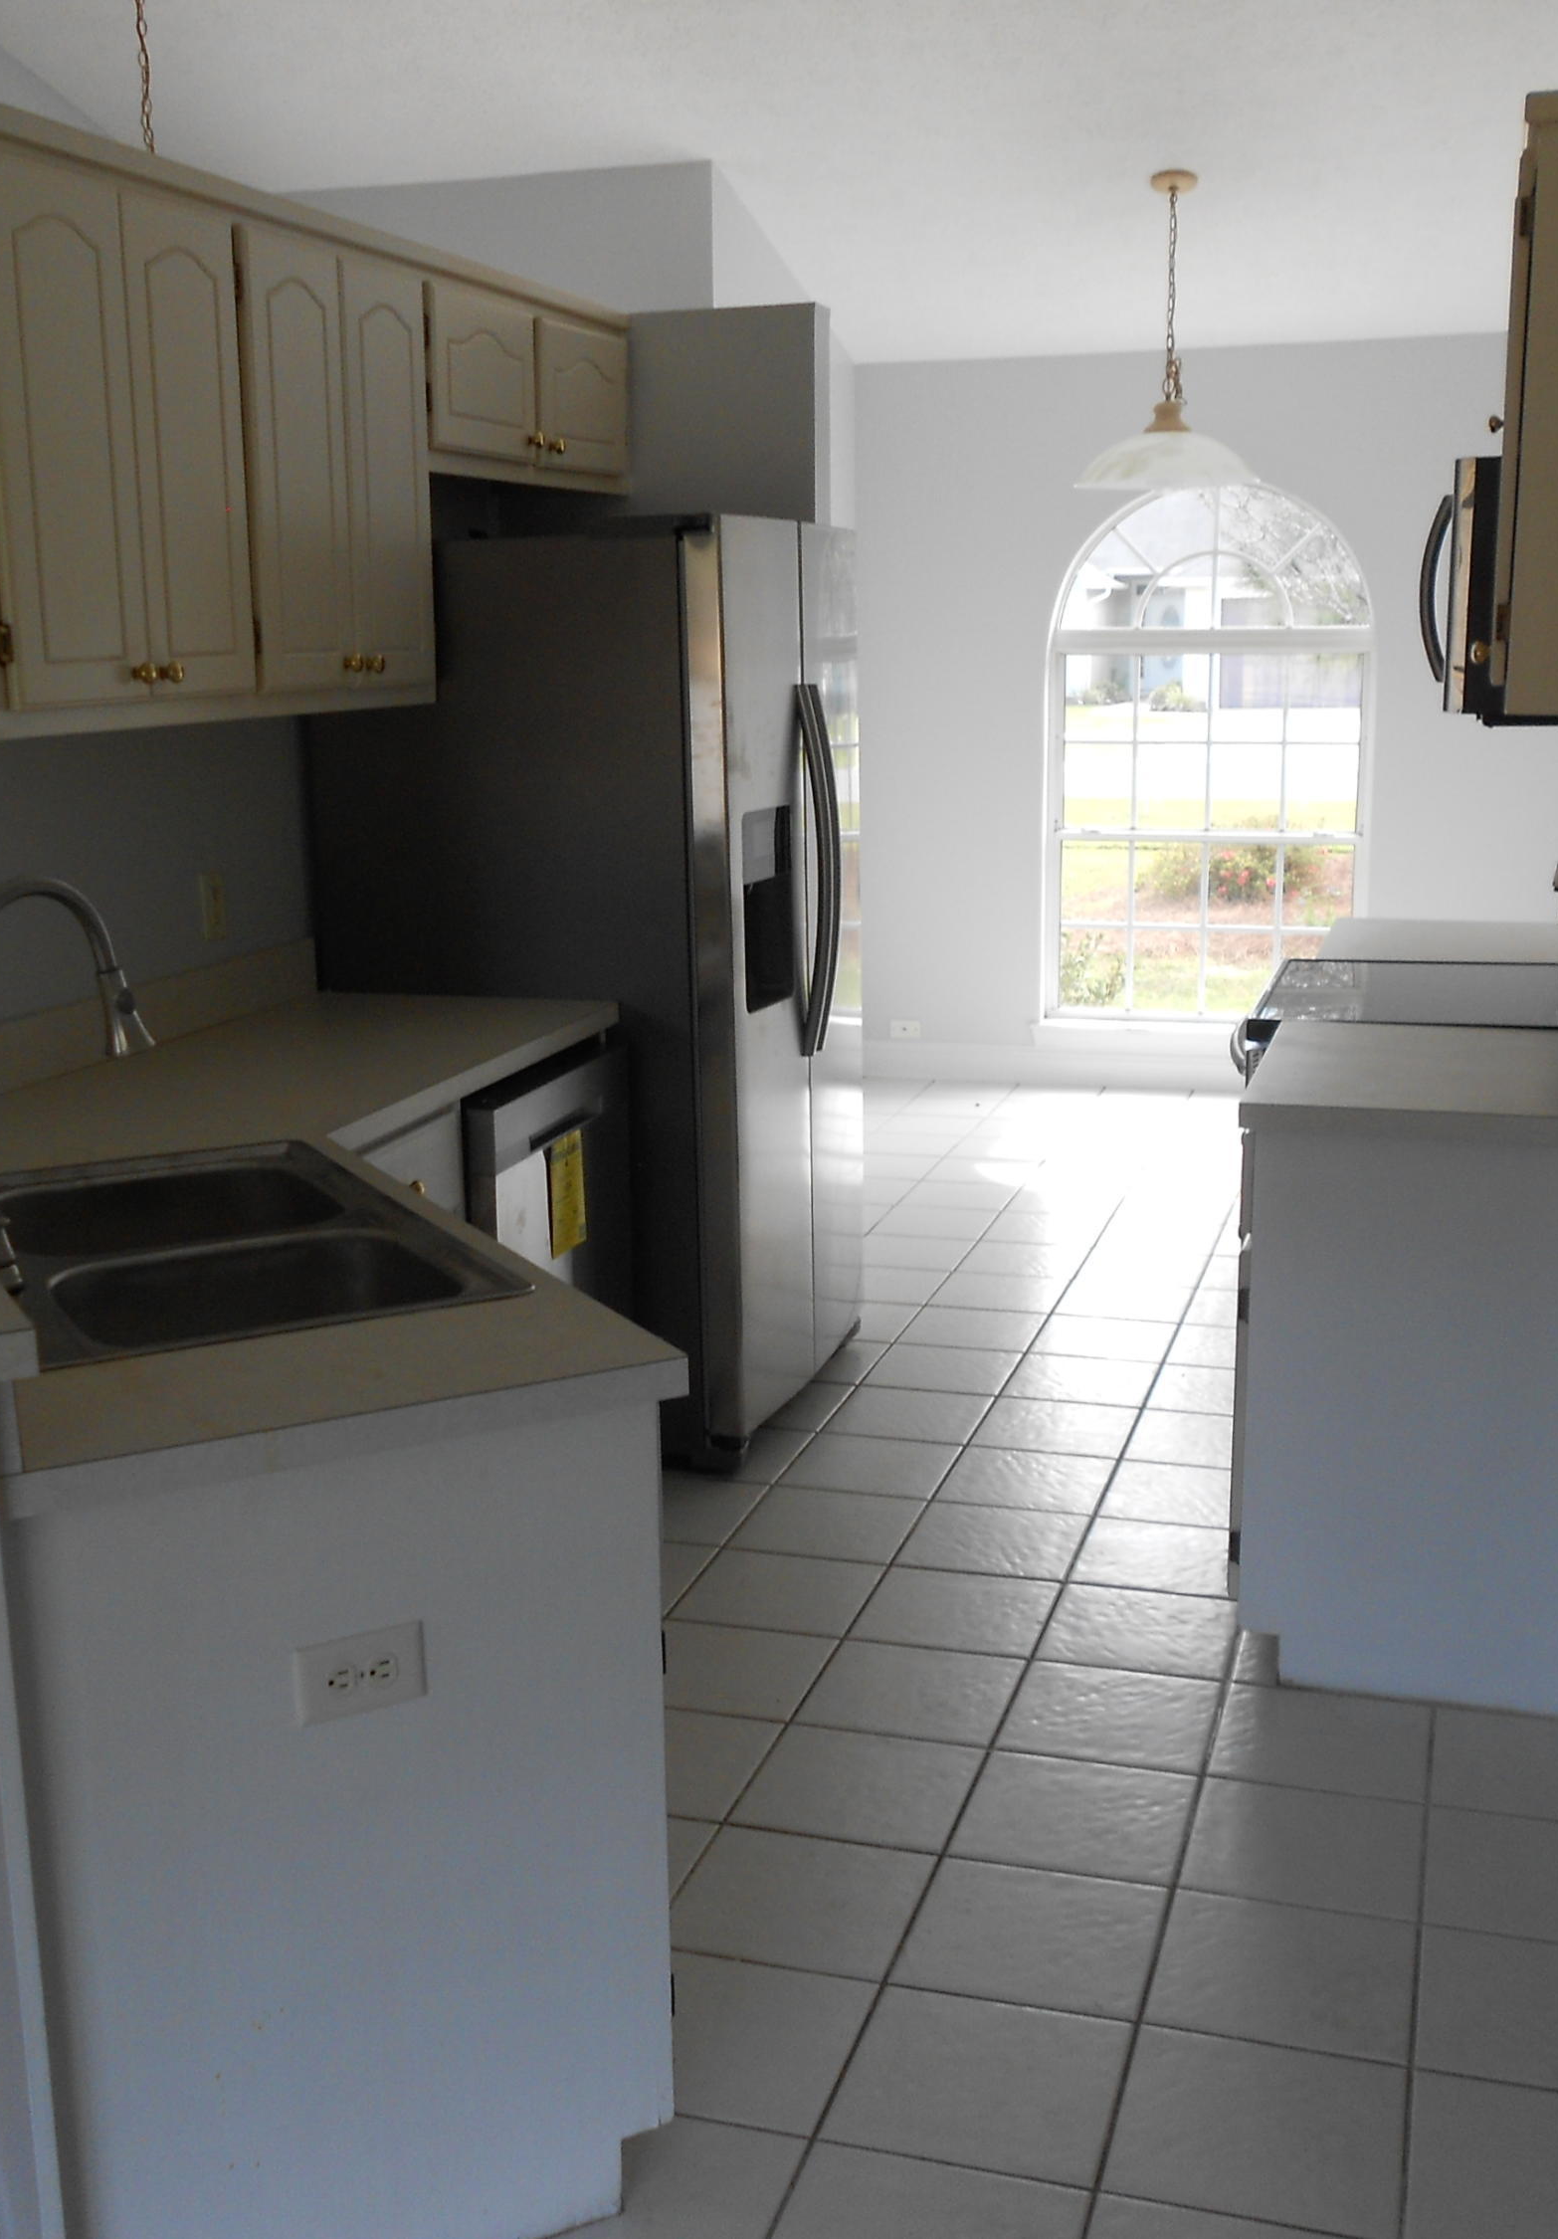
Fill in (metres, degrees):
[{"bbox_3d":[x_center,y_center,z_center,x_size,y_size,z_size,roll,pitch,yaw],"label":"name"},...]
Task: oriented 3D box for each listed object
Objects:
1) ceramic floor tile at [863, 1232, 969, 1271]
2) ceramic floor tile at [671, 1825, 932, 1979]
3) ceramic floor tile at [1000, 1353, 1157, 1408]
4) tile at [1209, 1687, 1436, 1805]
[{"bbox_3d":[0.342,0.352,5.845,0.300,0.010,0.297,3,13,17],"label":"ceramic floor tile"},{"bbox_3d":[0.028,1.013,2.906,0.301,0.011,0.301,3,12,17],"label":"ceramic floor tile"},{"bbox_3d":[0.666,0.581,4.938,0.303,0.010,0.303,3,13,17],"label":"ceramic floor tile"},{"bbox_3d":[0.790,0.909,3.265,0.297,0.010,0.294,3,13,17],"label":"tile"}]

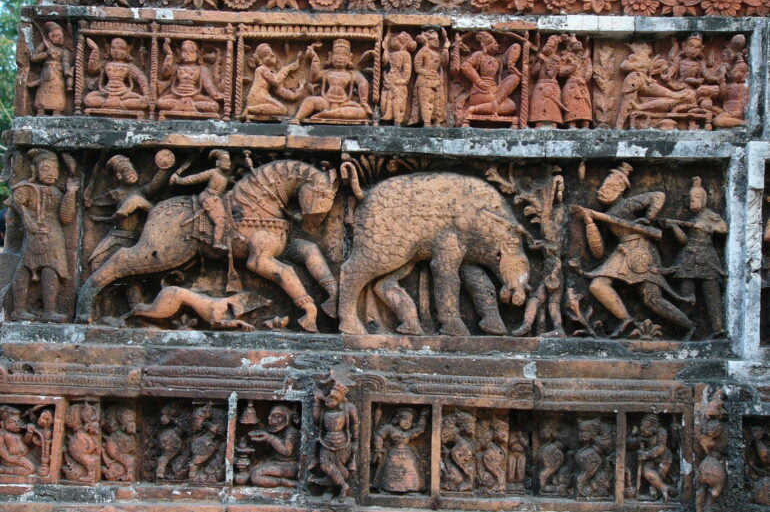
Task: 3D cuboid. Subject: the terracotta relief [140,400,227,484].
[{"bbox_3d":[-0.390,0.358,2.802,0.158,0.156,0.050,1,-2,2],"label":"terracotta relief"}]

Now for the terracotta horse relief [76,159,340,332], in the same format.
[{"bbox_3d":[-0.340,-0.025,2.818,0.505,0.344,0.085,1,-2,2],"label":"terracotta horse relief"}]

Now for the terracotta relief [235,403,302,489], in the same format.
[{"bbox_3d":[-0.226,0.365,2.794,0.120,0.163,0.055,1,-2,2],"label":"terracotta relief"}]

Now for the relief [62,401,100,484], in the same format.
[{"bbox_3d":[-0.589,0.361,2.808,0.059,0.154,0.050,1,-2,2],"label":"relief"}]

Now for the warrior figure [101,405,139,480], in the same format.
[{"bbox_3d":[-0.515,0.363,2.805,0.061,0.142,0.050,1,-2,2],"label":"warrior figure"}]

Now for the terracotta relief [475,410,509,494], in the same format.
[{"bbox_3d":[0.205,0.376,2.786,0.062,0.157,0.045,1,-2,2],"label":"terracotta relief"}]

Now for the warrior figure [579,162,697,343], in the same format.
[{"bbox_3d":[0.484,-0.010,2.804,0.218,0.333,0.065,1,-2,2],"label":"warrior figure"}]

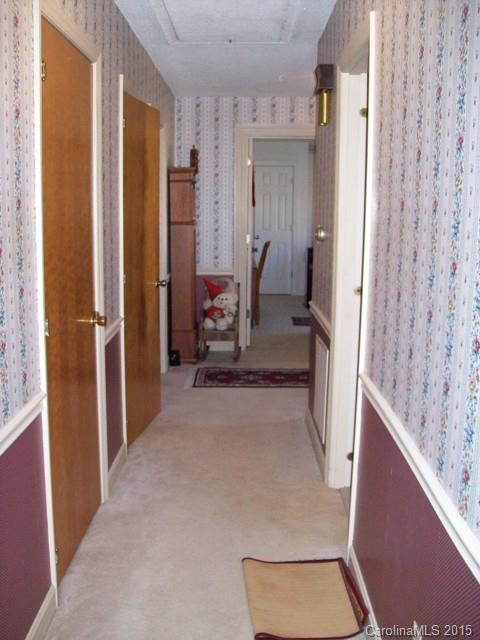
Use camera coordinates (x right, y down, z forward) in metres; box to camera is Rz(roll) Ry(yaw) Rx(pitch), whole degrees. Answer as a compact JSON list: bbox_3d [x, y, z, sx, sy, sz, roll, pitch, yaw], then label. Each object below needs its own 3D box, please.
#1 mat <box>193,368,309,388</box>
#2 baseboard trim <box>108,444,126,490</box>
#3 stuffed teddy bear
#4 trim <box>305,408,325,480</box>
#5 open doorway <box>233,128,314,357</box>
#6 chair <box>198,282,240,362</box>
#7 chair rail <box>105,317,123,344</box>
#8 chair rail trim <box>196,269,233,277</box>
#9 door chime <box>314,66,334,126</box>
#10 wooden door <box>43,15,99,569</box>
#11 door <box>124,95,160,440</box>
[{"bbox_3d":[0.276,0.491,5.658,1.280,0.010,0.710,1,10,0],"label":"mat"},{"bbox_3d":[-0.662,0.785,3.616,0.016,0.088,0.540,1,10,0],"label":"baseboard trim"},{"bbox_3d":[-0.173,-0.144,6.265,0.330,0.460,0.250,1,10,0],"label":"stuffed teddy bear"},{"bbox_3d":[0.457,0.727,4.044,0.016,0.088,1.090,1,10,0],"label":"trim"},{"bbox_3d":[0.397,-0.765,6.531,0.900,2.200,0.140,1,10,0],"label":"open doorway"},{"bbox_3d":[-0.189,0.021,6.333,0.400,0.700,0.470,1,10,0],"label":"chair"},{"bbox_3d":[-0.649,0.058,3.483,0.025,0.060,0.520,1,10,0],"label":"chair rail"},{"bbox_3d":[-0.292,-0.460,6.535,0.450,0.060,0.025,1,10,0],"label":"chair rail trim"},{"bbox_3d":[0.446,-1.192,3.588,0.085,0.315,0.180,1,10,0],"label":"door chime"},{"bbox_3d":[-0.681,-0.061,2.714,0.038,2.030,0.720,1,10,0],"label":"wooden door"},{"bbox_3d":[-0.612,-0.304,4.162,0.038,2.030,0.700,2,10,10],"label":"door"}]

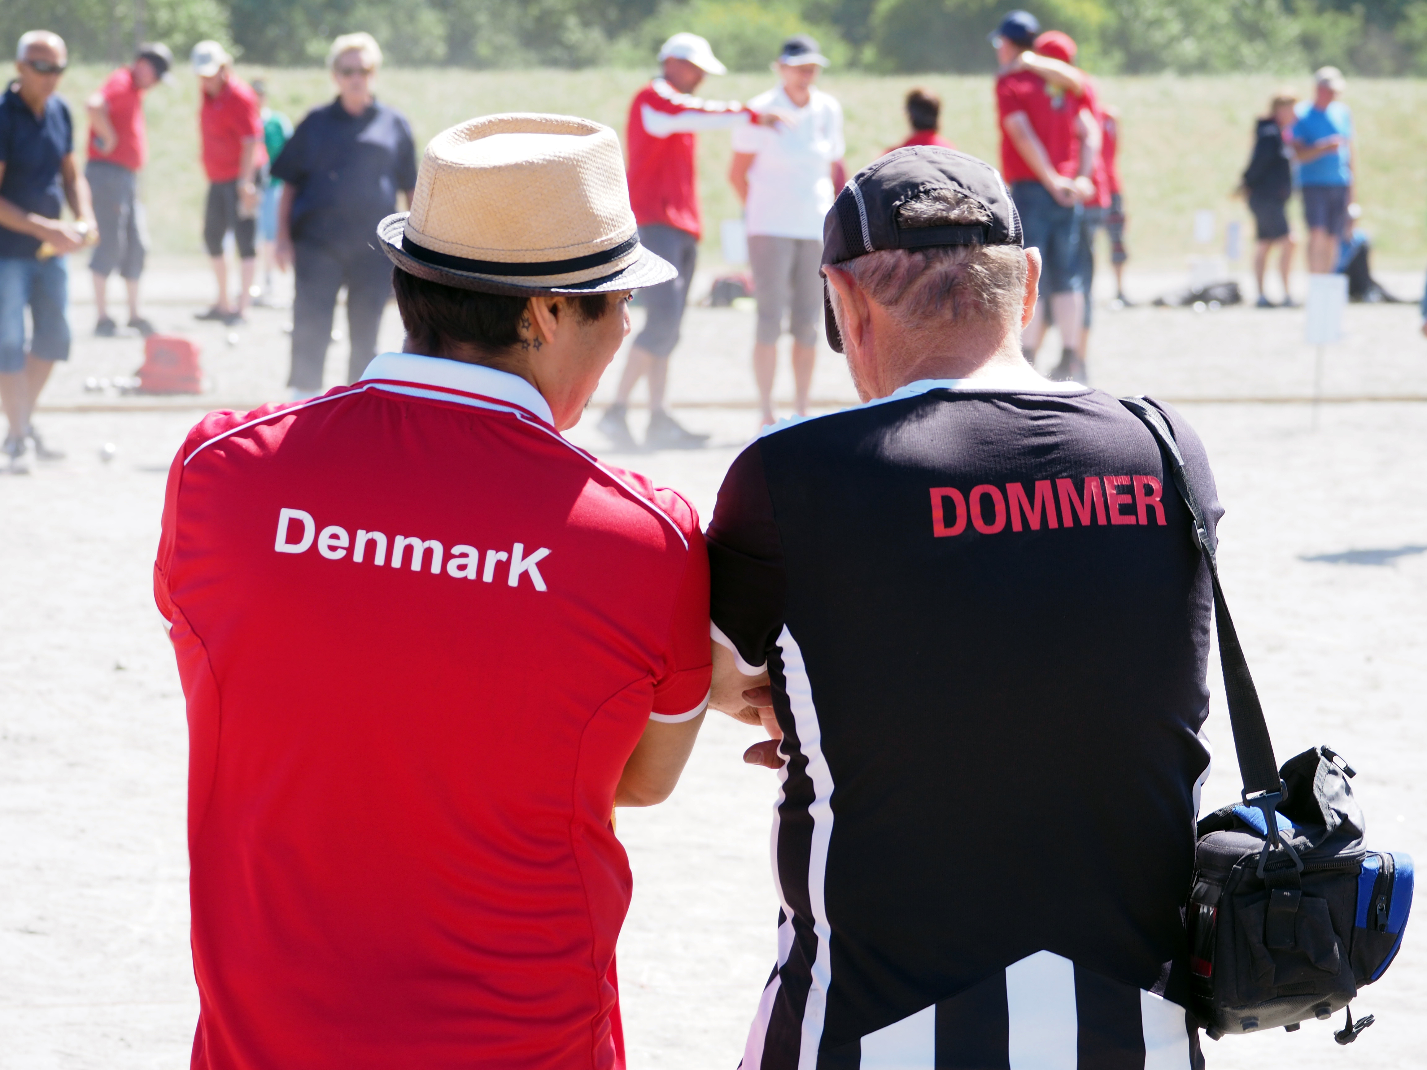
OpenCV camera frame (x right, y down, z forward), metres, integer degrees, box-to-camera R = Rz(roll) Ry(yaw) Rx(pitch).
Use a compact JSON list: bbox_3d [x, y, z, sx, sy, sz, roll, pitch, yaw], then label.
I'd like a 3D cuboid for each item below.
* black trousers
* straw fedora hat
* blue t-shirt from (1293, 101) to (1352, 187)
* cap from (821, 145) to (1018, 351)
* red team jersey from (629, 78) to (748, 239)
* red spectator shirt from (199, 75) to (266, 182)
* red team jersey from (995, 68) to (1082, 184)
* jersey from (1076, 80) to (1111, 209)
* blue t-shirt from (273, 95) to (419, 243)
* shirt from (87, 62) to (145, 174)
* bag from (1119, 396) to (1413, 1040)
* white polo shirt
[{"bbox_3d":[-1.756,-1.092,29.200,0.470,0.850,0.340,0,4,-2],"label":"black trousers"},{"bbox_3d":[-0.168,-0.290,5.520,0.280,0.125,0.245,-11,24,-27],"label":"straw fedora hat"},{"bbox_3d":[4.442,-2.844,45.000,0.460,0.640,0.300,0,4,-5],"label":"blue t-shirt"},{"bbox_3d":[0.182,-0.271,5.540,0.180,0.150,0.260,-5,-13,-15],"label":"cap"},{"bbox_3d":[-0.129,-1.642,26.900,0.520,0.700,0.460,1,4,9],"label":"red team jersey"},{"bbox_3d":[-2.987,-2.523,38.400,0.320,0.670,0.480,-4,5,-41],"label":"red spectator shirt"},{"bbox_3d":[1.677,-2.095,31.800,0.320,0.620,0.490,4,5,41],"label":"red team jersey"},{"bbox_3d":[1.924,-2.058,32.200,0.450,0.680,0.300,-4,6,-45],"label":"jersey"},{"bbox_3d":[-1.745,-1.719,29.200,0.660,0.710,0.380,0,4,-2],"label":"blue t-shirt"},{"bbox_3d":[-3.611,-2.518,37.400,0.320,0.660,0.460,1,4,18],"label":"shirt"},{"bbox_3d":[0.502,0.162,5.520,0.203,0.585,0.270,-7,4,0],"label":"bag"},{"bbox_3d":[0.333,-1.652,27.400,0.520,0.690,0.300,0,4,-5],"label":"white polo shirt"}]

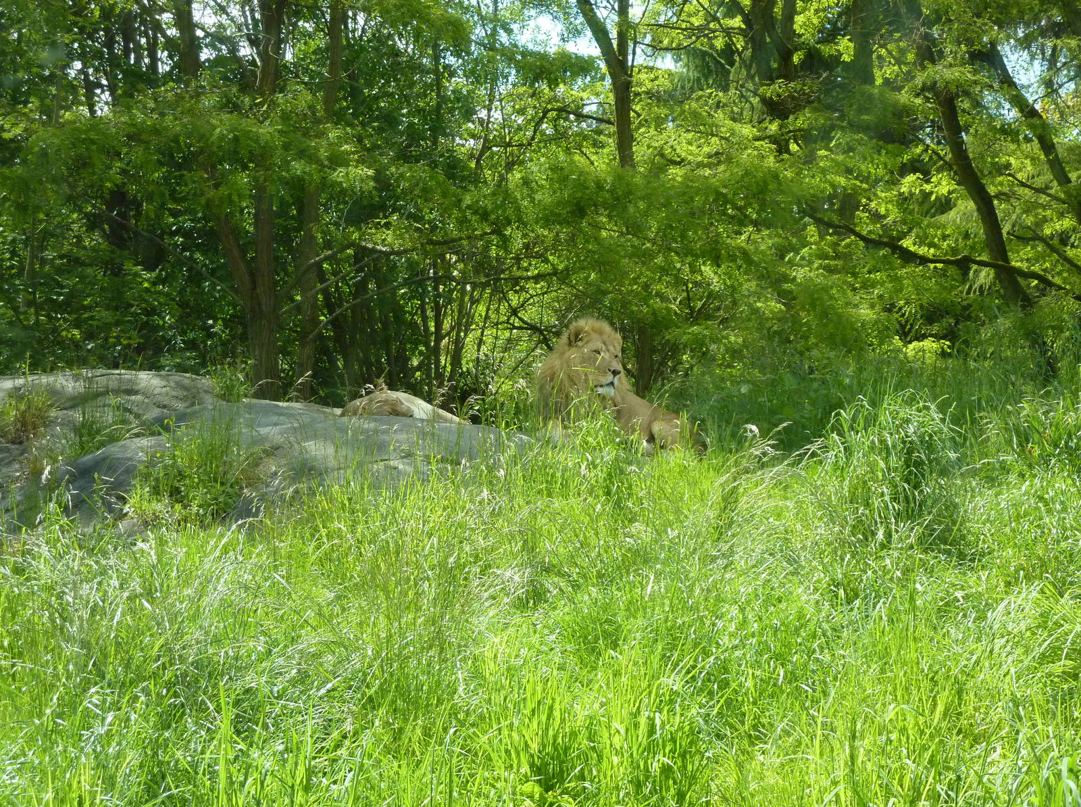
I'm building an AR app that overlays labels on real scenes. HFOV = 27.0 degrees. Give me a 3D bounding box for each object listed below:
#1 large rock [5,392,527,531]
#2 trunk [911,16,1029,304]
[{"bbox_3d":[-1.779,0.348,14.600,3.350,0.850,2.400,0,2,0],"label":"large rock"},{"bbox_3d":[4.314,-2.430,22.500,0.400,2.950,0.350,-19,2,0],"label":"trunk"}]

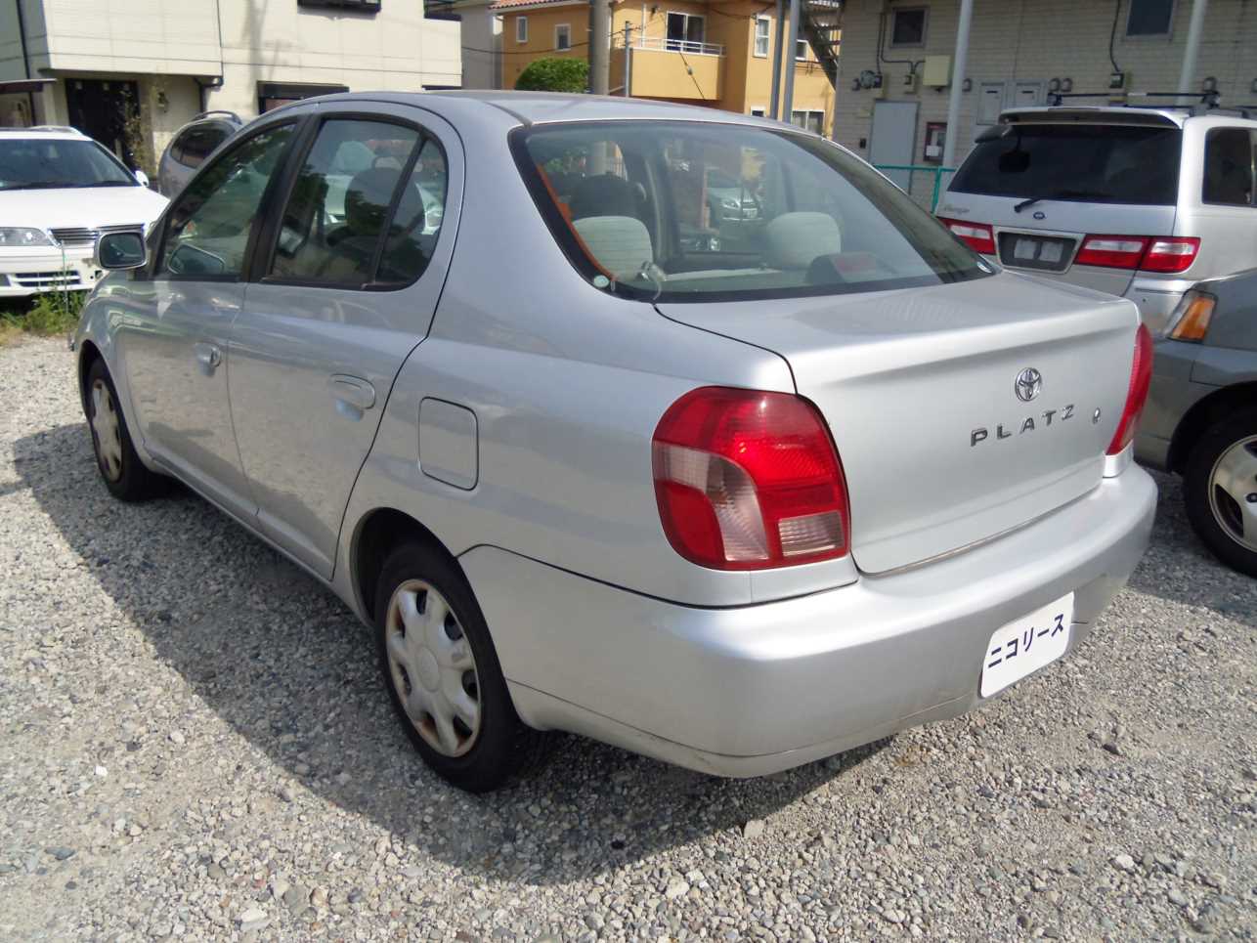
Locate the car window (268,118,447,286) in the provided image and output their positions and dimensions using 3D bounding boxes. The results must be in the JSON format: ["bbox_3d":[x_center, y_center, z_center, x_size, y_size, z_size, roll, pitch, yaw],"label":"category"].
[{"bbox_3d":[-0.623,-0.603,2.316,0.050,0.424,0.741,18,2,-45],"label":"car window"}]

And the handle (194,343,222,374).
[{"bbox_3d":[-1.196,-0.328,2.880,0.045,0.070,0.190,-13,23,-40],"label":"handle"}]

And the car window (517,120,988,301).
[{"bbox_3d":[0.313,-0.605,2.303,1.270,0.110,0.580,-13,56,-40],"label":"car window"}]

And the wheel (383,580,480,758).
[{"bbox_3d":[-0.384,0.426,2.288,0.160,0.395,0.395,-13,23,-40],"label":"wheel"}]

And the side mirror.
[{"bbox_3d":[-1.581,-0.688,3.170,0.165,0.120,0.105,-13,23,-40],"label":"side mirror"}]

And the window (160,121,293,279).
[{"bbox_3d":[-1.160,-0.752,2.875,0.050,0.495,0.624,18,2,-45],"label":"window"}]

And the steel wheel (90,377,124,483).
[{"bbox_3d":[-1.954,-0.169,3.961,0.160,0.395,0.395,-12,23,-38],"label":"steel wheel"}]

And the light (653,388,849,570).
[{"bbox_3d":[0.199,0.011,1.593,0.320,0.285,0.155,-8,20,-28],"label":"light"}]

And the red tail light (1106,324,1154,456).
[{"bbox_3d":[1.167,-0.213,2.416,0.155,0.285,0.320,15,21,34],"label":"red tail light"}]

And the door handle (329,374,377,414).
[{"bbox_3d":[-0.611,-0.175,2.233,0.045,0.070,0.190,-13,23,-40],"label":"door handle"}]

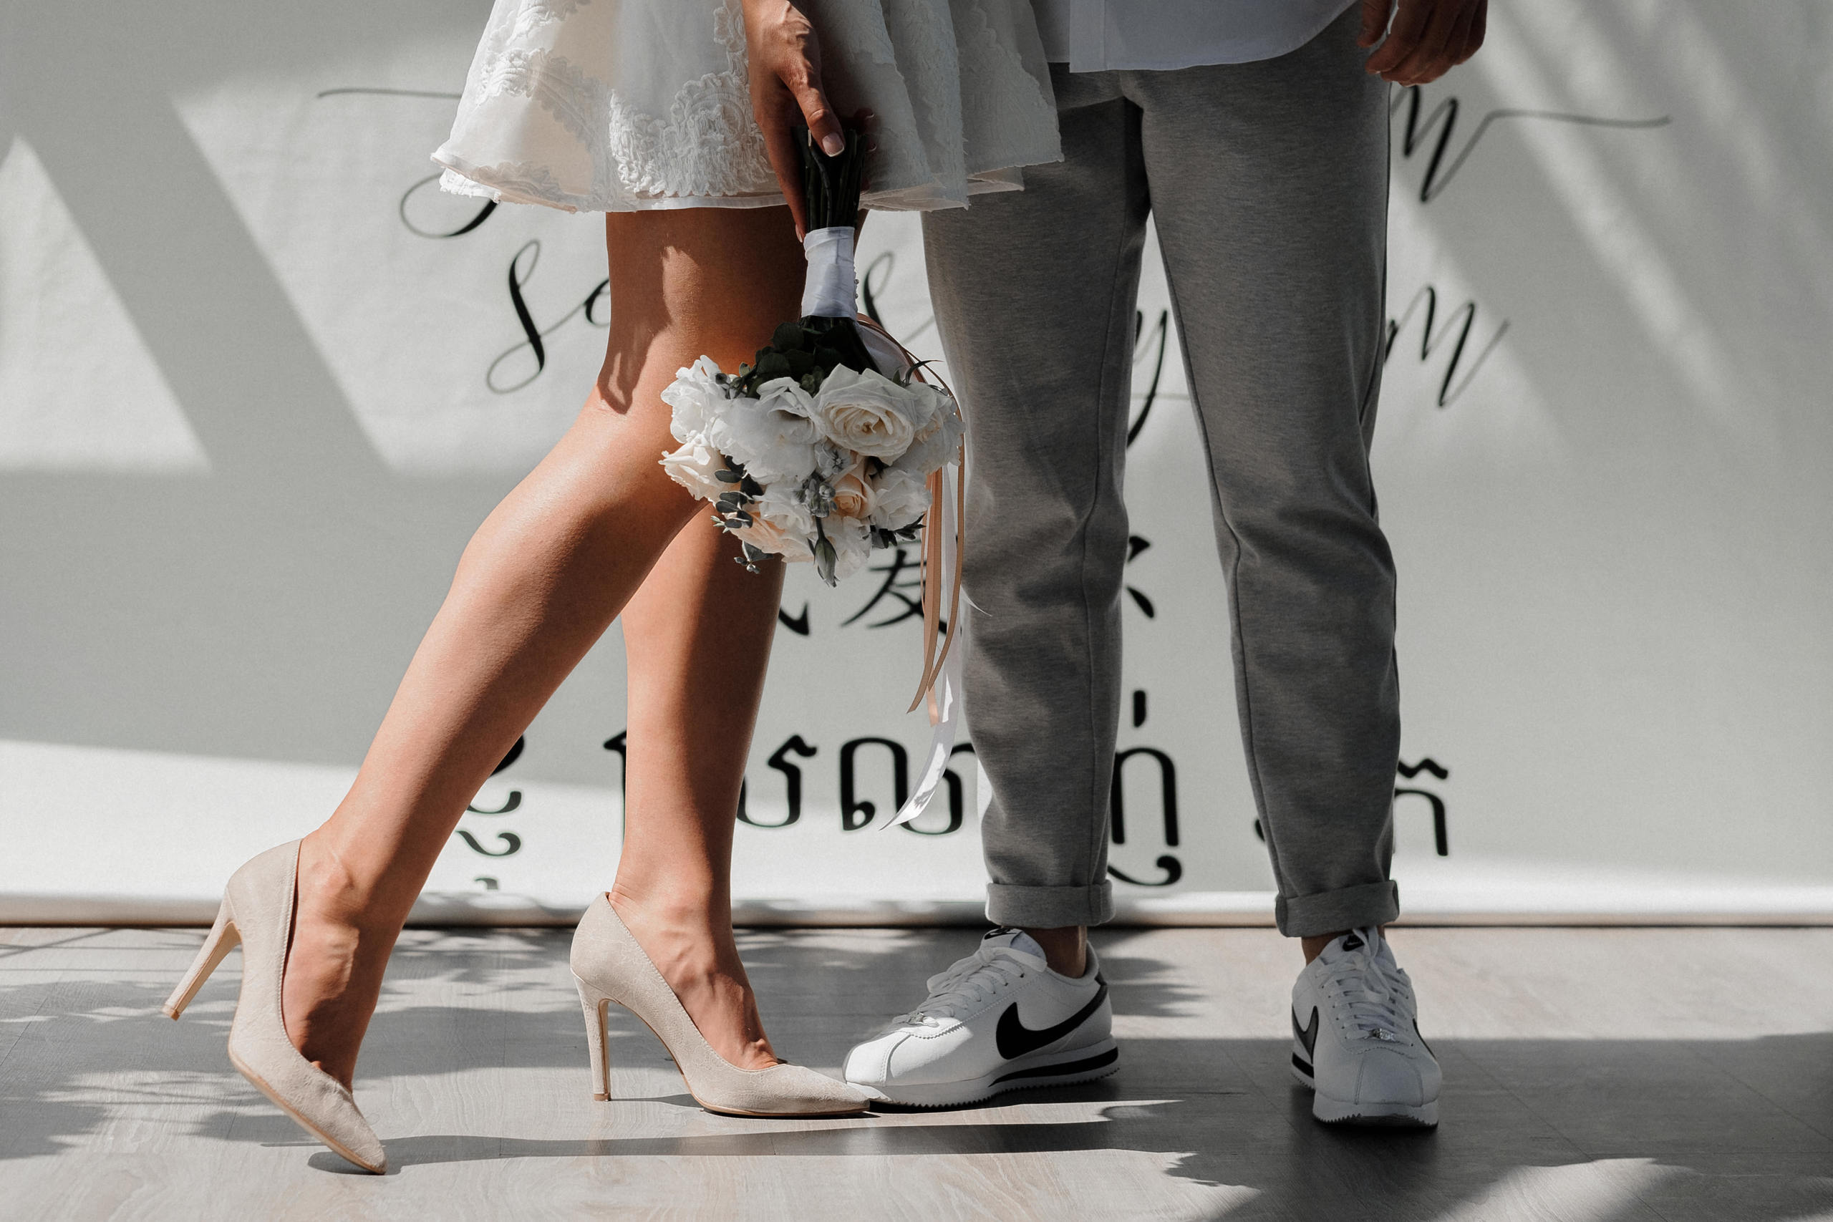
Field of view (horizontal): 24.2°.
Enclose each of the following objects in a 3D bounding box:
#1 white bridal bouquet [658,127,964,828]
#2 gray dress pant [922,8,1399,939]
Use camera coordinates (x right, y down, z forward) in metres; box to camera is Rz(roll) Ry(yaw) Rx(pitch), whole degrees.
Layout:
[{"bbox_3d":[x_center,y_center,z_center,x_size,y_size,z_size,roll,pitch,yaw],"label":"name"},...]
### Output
[{"bbox_3d":[-0.076,-0.104,3.267,0.235,0.535,0.210,1,5,6],"label":"white bridal bouquet"},{"bbox_3d":[0.209,-0.147,3.555,0.385,0.850,0.250,2,5,14],"label":"gray dress pant"}]

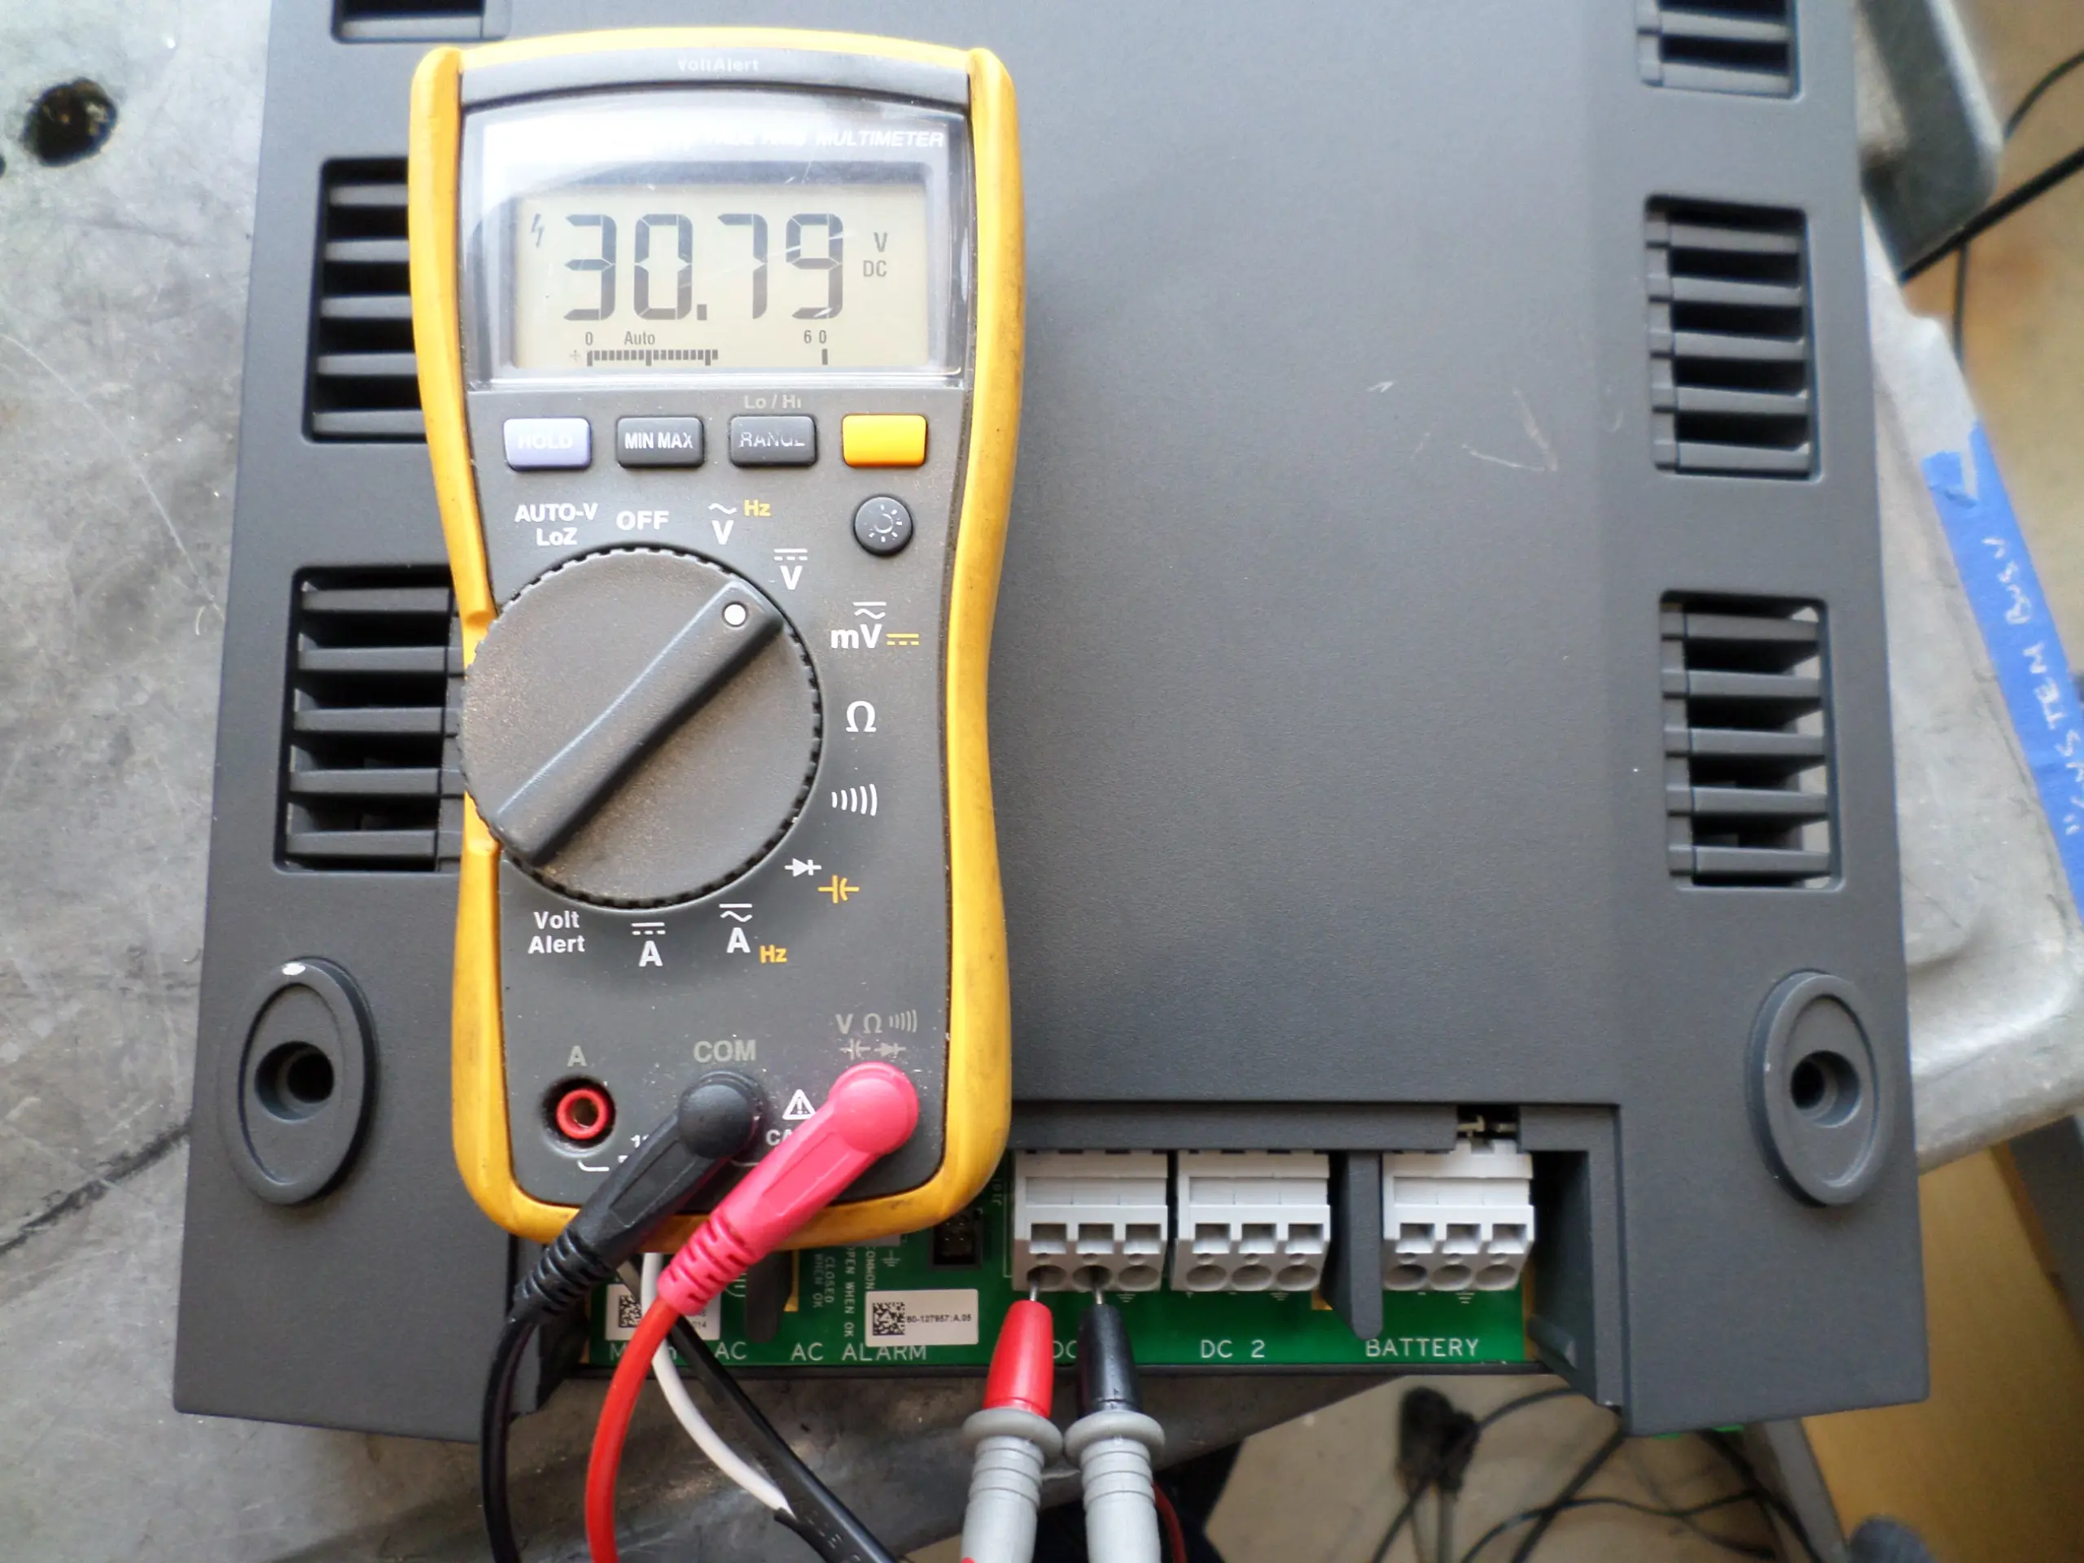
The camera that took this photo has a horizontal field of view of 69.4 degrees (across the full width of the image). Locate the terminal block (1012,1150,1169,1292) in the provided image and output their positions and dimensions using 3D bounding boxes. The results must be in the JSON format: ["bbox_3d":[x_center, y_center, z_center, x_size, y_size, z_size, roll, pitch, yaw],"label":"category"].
[{"bbox_3d":[0.007,0.071,0.250,0.024,0.022,0.025,1,84,-3],"label":"terminal block"}]

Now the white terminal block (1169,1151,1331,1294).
[{"bbox_3d":[0.033,0.072,0.251,0.024,0.022,0.025,1,84,-3],"label":"white terminal block"}]

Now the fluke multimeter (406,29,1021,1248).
[{"bbox_3d":[-0.044,-0.021,0.217,0.084,0.046,0.167,-2,84,-3],"label":"fluke multimeter"}]

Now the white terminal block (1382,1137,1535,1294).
[{"bbox_3d":[0.066,0.072,0.253,0.024,0.022,0.025,1,84,-3],"label":"white terminal block"}]

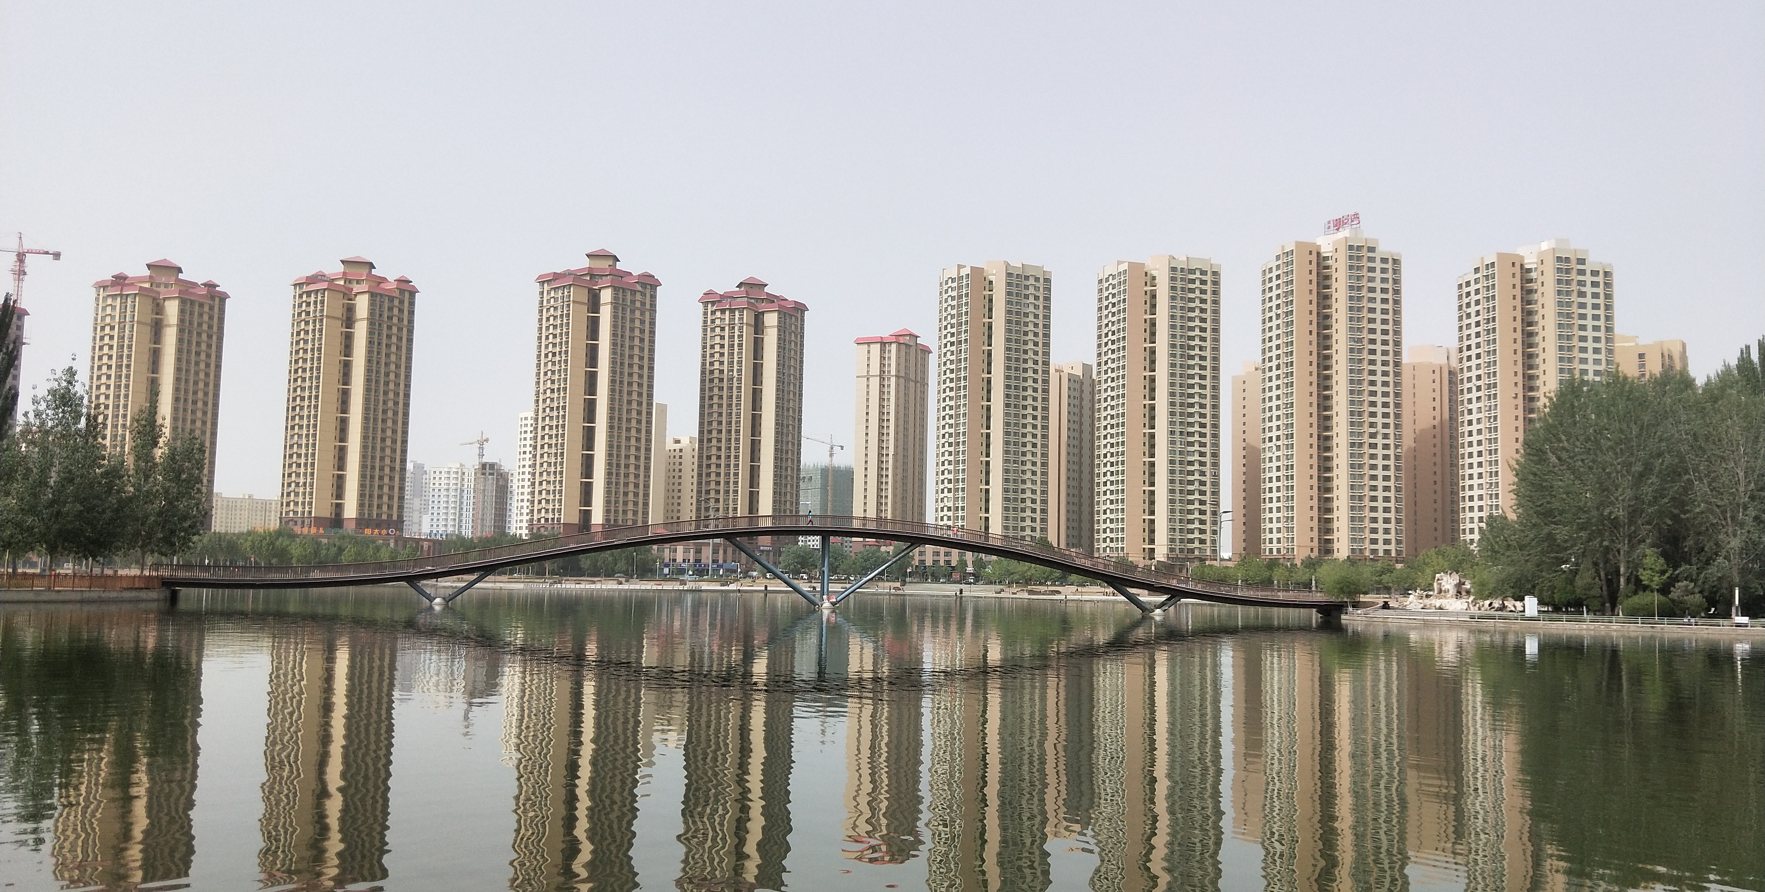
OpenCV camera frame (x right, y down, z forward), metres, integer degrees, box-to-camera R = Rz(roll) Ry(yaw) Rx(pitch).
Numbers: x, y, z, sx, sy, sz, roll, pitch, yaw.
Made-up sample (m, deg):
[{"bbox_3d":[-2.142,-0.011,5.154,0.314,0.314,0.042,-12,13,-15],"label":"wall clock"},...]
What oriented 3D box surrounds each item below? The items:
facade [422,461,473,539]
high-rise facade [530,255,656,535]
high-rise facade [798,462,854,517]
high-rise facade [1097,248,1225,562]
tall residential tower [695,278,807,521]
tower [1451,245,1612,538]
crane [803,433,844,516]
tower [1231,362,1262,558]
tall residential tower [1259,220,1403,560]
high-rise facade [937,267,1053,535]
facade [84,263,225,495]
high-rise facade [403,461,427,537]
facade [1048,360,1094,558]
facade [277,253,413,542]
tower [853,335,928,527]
[{"bbox_3d":[-215.540,32.970,632.360,19.230,47.740,14.310,-1,-6,24],"label":"facade"},{"bbox_3d":[-95.100,-13.550,419.550,27.000,103.150,27.000,-3,-6,39],"label":"high-rise facade"},{"bbox_3d":[-36.010,45.500,860.470,30.000,64.250,26.000,5,-6,-35],"label":"high-rise facade"},{"bbox_3d":[84.770,-7.480,392.030,28.180,96.990,25.940,3,-6,-16],"label":"high-rise facade"},{"bbox_3d":[-45.200,-8.110,438.340,26.430,101.130,26.900,-2,-6,29],"label":"tall residential tower"},{"bbox_3d":[173.090,-8.760,337.410,27.250,93.320,24.840,2,-5,-9],"label":"tower"},{"bbox_3d":[-41.860,32.260,825.030,3.000,84.250,62.000,-1,-6,27],"label":"crane"},{"bbox_3d":[138.600,8.750,466.880,14.000,77.320,28.000,-2,-6,30],"label":"tower"},{"bbox_3d":[127.370,-12.030,362.390,28.490,102.450,26.190,2,-5,-12],"label":"tall residential tower"},{"bbox_3d":[35.200,-7.380,403.520,26.980,96.760,24.560,4,-6,-28],"label":"high-rise facade"},{"bbox_3d":[-216.060,-11.430,377.940,24.900,89.130,25.660,-1,-6,22],"label":"facade"},{"bbox_3d":[-325.260,42.310,887.030,18.000,62.280,16.000,5,-6,-35],"label":"high-rise facade"},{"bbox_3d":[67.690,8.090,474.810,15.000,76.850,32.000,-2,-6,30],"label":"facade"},{"bbox_3d":[-170.870,-12.840,407.300,27.000,96.240,27.000,-2,-6,33],"label":"facade"},{"bbox_3d":[3.890,1.260,542.550,21.730,103.860,29.030,-1,-6,27],"label":"tower"}]

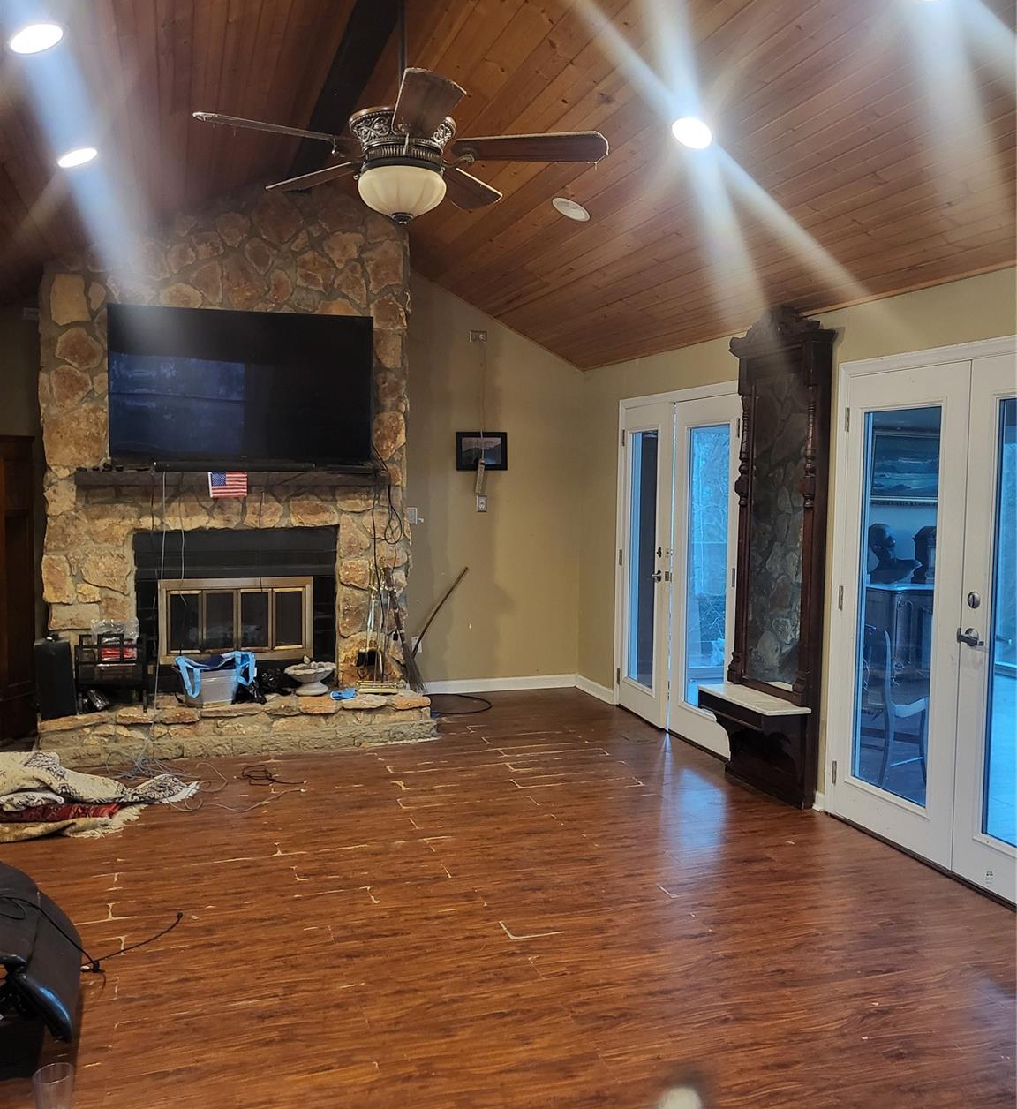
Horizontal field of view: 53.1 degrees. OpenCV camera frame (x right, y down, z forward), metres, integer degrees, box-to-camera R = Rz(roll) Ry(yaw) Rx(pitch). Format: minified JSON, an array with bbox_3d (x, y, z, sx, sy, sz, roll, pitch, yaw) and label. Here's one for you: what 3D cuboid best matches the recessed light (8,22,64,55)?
[{"bbox_3d":[-1.438,-1.570,3.098,0.185,0.040,0.185,-28,13,-15],"label":"recessed light"}]

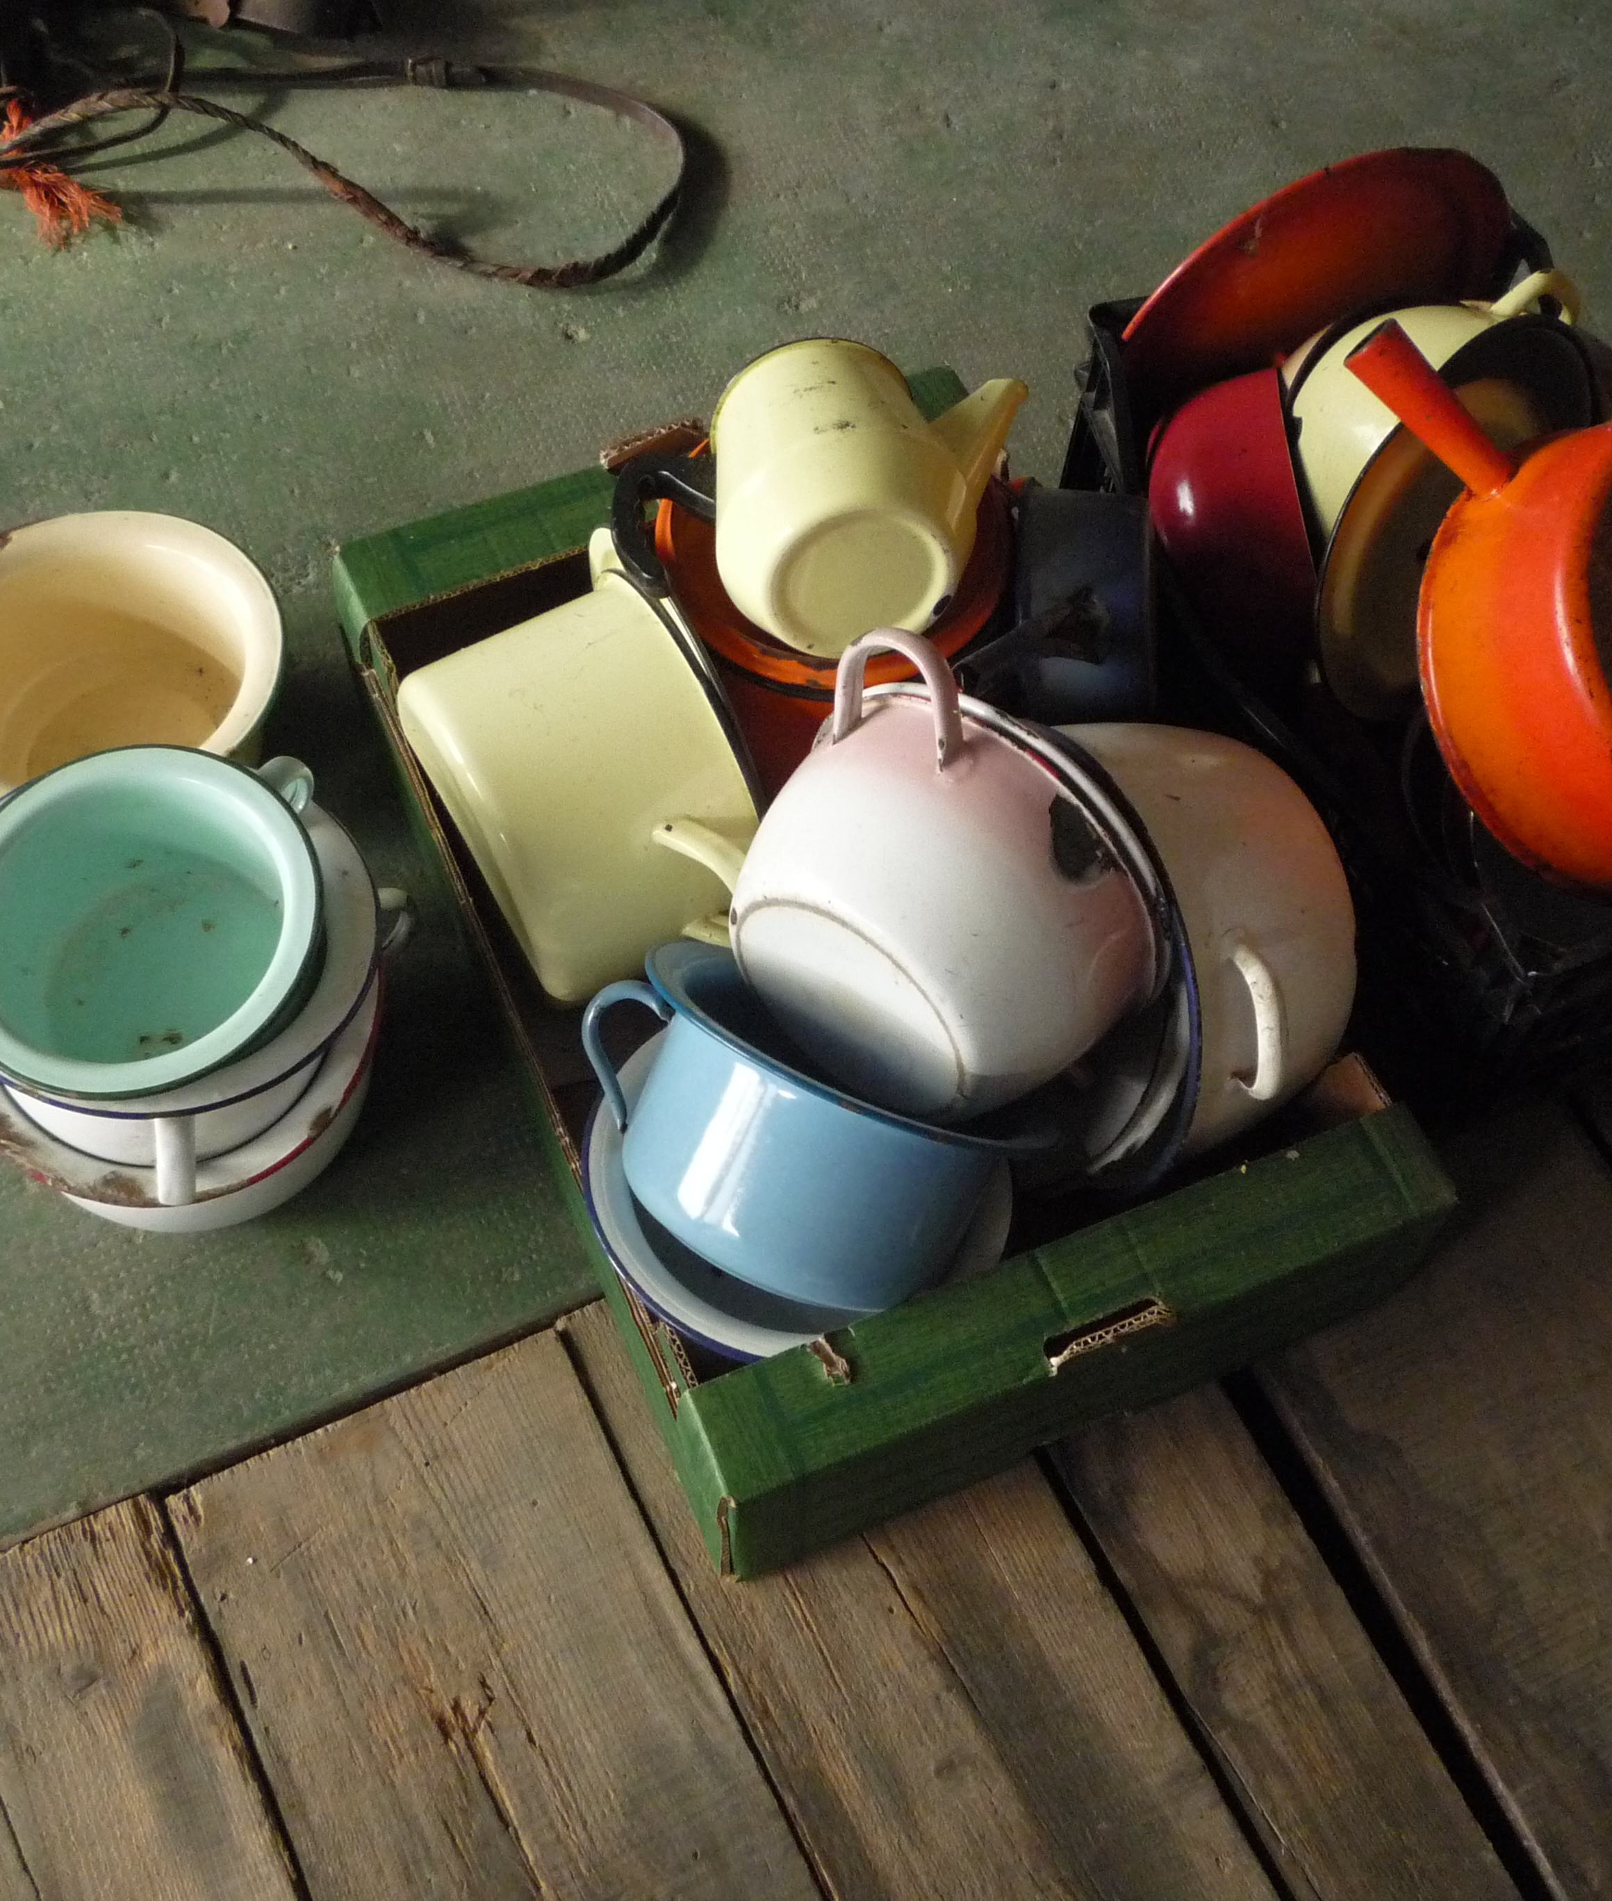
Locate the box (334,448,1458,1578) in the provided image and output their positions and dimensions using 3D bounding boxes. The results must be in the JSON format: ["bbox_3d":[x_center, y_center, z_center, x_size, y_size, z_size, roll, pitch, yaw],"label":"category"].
[{"bbox_3d":[0.025,-0.018,1.264,0.392,0.149,0.609,-20,63,-12],"label":"box"}]

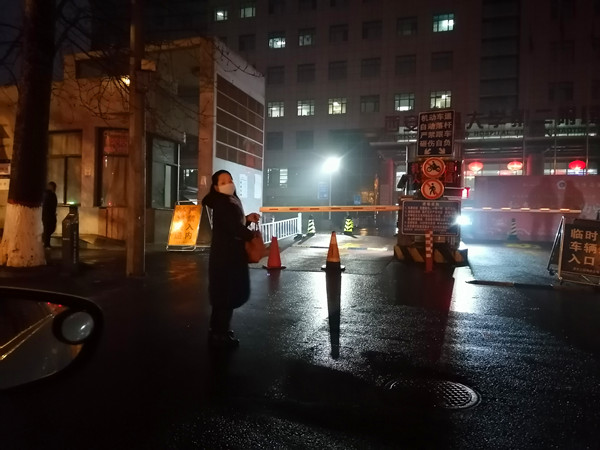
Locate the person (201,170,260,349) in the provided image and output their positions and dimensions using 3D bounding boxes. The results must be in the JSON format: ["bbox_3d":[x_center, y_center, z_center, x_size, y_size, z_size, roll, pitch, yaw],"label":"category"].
[{"bbox_3d":[-0.641,0.300,4.350,0.480,1.620,0.490,1,0,28],"label":"person"}]

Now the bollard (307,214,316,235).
[{"bbox_3d":[0.449,0.004,17.800,0.360,0.730,0.360,1,0,0],"label":"bollard"}]

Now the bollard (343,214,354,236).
[{"bbox_3d":[1.845,0.000,17.800,0.380,0.730,0.380,1,0,0],"label":"bollard"}]

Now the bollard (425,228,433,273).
[{"bbox_3d":[2.372,0.481,8.600,0.130,0.780,0.130,1,0,0],"label":"bollard"}]

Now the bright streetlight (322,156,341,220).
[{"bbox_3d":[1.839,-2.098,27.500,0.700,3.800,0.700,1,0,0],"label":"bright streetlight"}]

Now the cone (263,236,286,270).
[{"bbox_3d":[-0.477,0.516,8.850,0.420,0.580,0.420,1,0,0],"label":"cone"}]

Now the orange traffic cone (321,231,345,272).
[{"bbox_3d":[0.623,0.477,8.750,0.430,0.720,0.430,1,0,0],"label":"orange traffic cone"}]

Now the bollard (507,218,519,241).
[{"bbox_3d":[7.454,0.158,16.400,0.380,0.760,0.380,1,0,0],"label":"bollard"}]

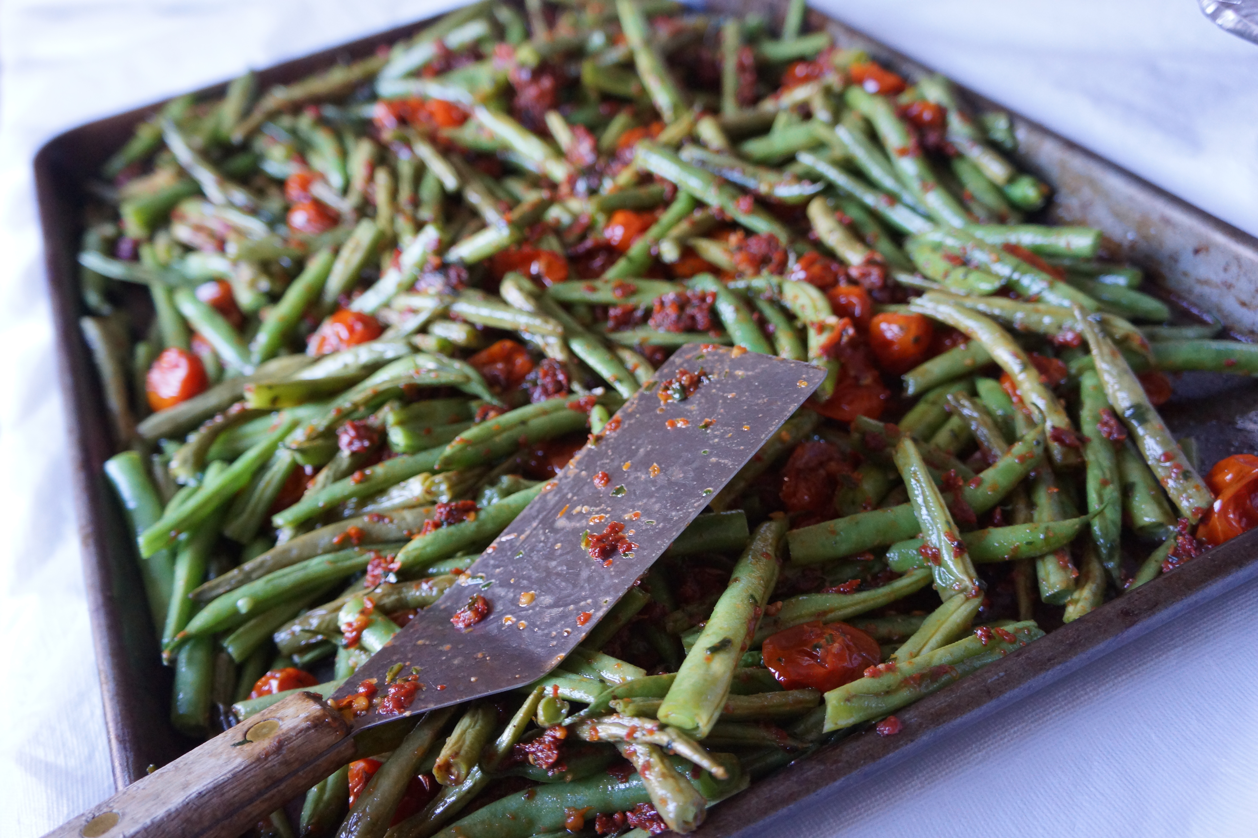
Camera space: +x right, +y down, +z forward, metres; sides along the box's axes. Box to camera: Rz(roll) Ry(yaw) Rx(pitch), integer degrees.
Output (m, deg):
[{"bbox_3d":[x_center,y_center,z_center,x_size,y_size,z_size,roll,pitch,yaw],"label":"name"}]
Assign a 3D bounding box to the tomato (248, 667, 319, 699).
[{"bbox_3d":[-0.083,0.068,0.277,0.019,0.015,0.018,-6,40,5],"label":"tomato"}]

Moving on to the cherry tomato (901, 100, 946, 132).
[{"bbox_3d":[0.111,-0.114,0.435,0.018,0.013,0.016,2,41,14],"label":"cherry tomato"}]

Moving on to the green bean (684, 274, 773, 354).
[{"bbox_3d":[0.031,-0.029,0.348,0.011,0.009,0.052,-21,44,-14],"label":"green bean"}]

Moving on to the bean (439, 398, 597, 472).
[{"bbox_3d":[-0.033,0.004,0.332,0.049,0.010,0.013,-21,41,-13],"label":"bean"}]

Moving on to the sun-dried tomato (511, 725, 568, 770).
[{"bbox_3d":[-0.020,0.073,0.256,0.013,0.007,0.010,-6,40,5],"label":"sun-dried tomato"}]

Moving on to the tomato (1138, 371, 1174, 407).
[{"bbox_3d":[0.145,-0.010,0.320,0.015,0.012,0.015,12,44,24],"label":"tomato"}]

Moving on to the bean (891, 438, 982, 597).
[{"bbox_3d":[0.073,0.023,0.282,0.008,0.008,0.056,-9,38,2],"label":"bean"}]

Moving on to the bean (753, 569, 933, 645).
[{"bbox_3d":[0.049,0.044,0.269,0.051,0.007,0.008,-18,40,-8],"label":"bean"}]

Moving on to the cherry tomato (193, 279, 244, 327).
[{"bbox_3d":[-0.144,-0.040,0.405,0.019,0.018,0.019,-25,42,-16],"label":"cherry tomato"}]

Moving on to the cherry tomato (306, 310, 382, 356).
[{"bbox_3d":[-0.092,-0.028,0.375,0.025,0.017,0.019,-14,40,-3],"label":"cherry tomato"}]

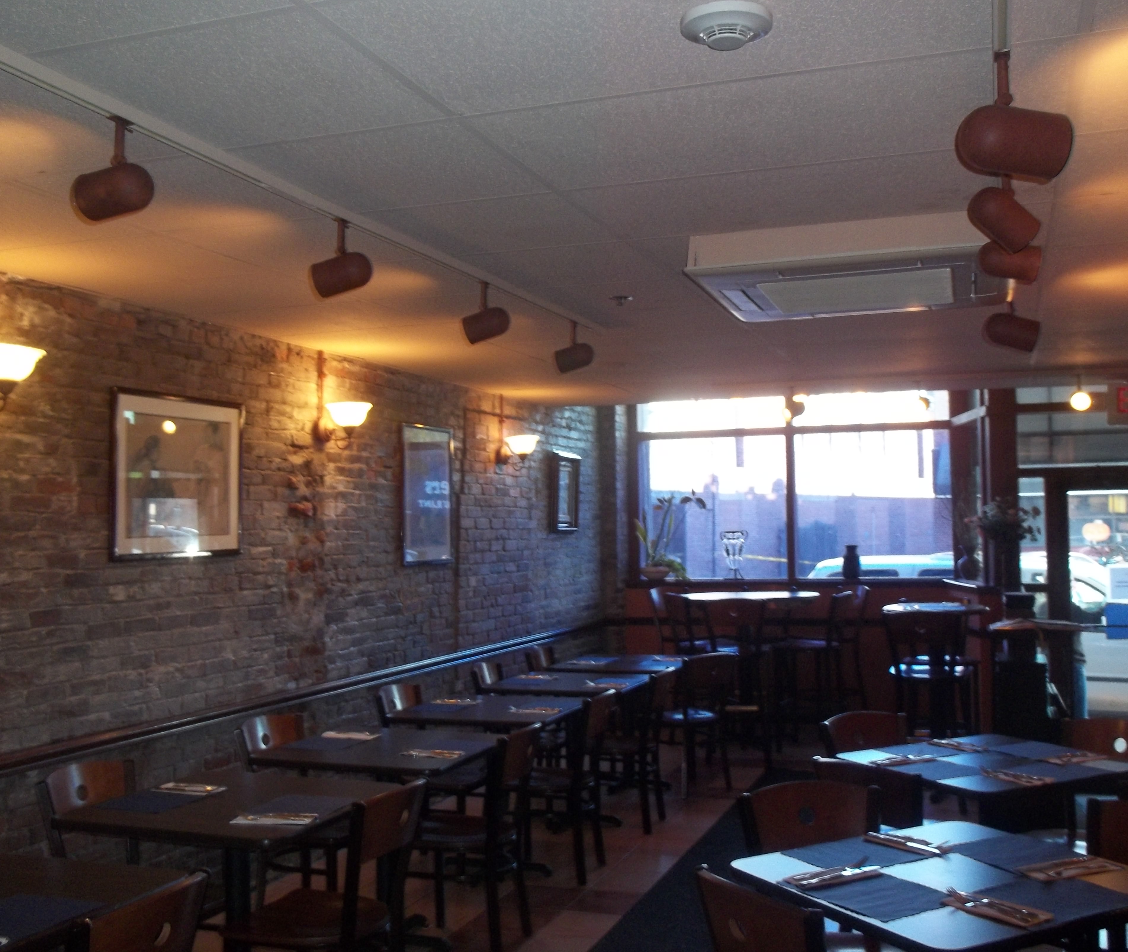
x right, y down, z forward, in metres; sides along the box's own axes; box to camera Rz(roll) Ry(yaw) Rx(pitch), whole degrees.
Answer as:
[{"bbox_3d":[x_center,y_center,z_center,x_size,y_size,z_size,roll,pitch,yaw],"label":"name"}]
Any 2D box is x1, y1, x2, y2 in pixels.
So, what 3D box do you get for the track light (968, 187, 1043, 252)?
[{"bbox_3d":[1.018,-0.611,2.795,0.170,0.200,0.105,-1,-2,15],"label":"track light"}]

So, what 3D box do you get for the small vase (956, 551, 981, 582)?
[{"bbox_3d":[3.004,0.671,8.995,0.185,0.215,0.185,-2,-3,20],"label":"small vase"}]

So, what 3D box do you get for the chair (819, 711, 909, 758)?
[{"bbox_3d":[1.309,1.354,4.548,0.430,0.830,0.500,1,-3,-31],"label":"chair"}]

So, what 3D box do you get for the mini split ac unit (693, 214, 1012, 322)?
[{"bbox_3d":[0.980,-0.665,3.970,0.950,0.120,0.960,-1,-2,20],"label":"mini split ac unit"}]

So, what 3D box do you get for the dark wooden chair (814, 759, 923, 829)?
[{"bbox_3d":[1.135,1.345,4.026,0.500,0.830,0.430,2,-3,-42],"label":"dark wooden chair"}]

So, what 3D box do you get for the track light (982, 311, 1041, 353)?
[{"bbox_3d":[1.678,-0.532,4.524,0.200,0.115,0.115,16,1,14],"label":"track light"}]

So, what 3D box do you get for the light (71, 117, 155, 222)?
[{"bbox_3d":[-0.932,-0.636,2.504,0.175,0.215,0.105,0,-2,-4],"label":"light"}]

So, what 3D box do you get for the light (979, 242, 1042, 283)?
[{"bbox_3d":[1.256,-0.598,3.402,0.172,0.100,0.100,10,-1,8],"label":"light"}]

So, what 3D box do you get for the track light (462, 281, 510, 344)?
[{"bbox_3d":[-0.268,-0.564,4.168,0.155,0.215,0.100,-1,-3,13],"label":"track light"}]

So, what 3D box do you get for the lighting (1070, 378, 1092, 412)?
[{"bbox_3d":[2.942,-0.474,6.878,0.105,0.215,0.170,-1,-3,23],"label":"lighting"}]

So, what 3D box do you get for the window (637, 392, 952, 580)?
[{"bbox_3d":[1.801,0.100,9.724,2.500,1.480,0.100,-2,-3,20],"label":"window"}]

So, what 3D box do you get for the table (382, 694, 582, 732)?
[{"bbox_3d":[-0.319,1.458,5.643,0.760,0.750,0.770,-1,-2,20],"label":"table"}]

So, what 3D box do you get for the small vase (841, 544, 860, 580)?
[{"bbox_3d":[2.285,0.683,9.630,0.135,0.275,0.135,-2,-3,20],"label":"small vase"}]

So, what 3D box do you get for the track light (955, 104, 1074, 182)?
[{"bbox_3d":[0.839,-0.620,2.256,0.220,0.133,0.133,9,-2,3],"label":"track light"}]

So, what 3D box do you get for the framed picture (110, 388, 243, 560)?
[{"bbox_3d":[-1.526,0.000,4.835,0.030,0.640,0.820,-2,-3,20],"label":"framed picture"}]

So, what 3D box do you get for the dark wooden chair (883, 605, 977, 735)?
[{"bbox_3d":[2.116,1.341,7.032,0.440,1.100,0.470,-2,-3,22],"label":"dark wooden chair"}]

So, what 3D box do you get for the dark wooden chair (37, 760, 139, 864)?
[{"bbox_3d":[-1.318,1.347,3.783,0.500,0.830,0.430,-1,-3,24],"label":"dark wooden chair"}]

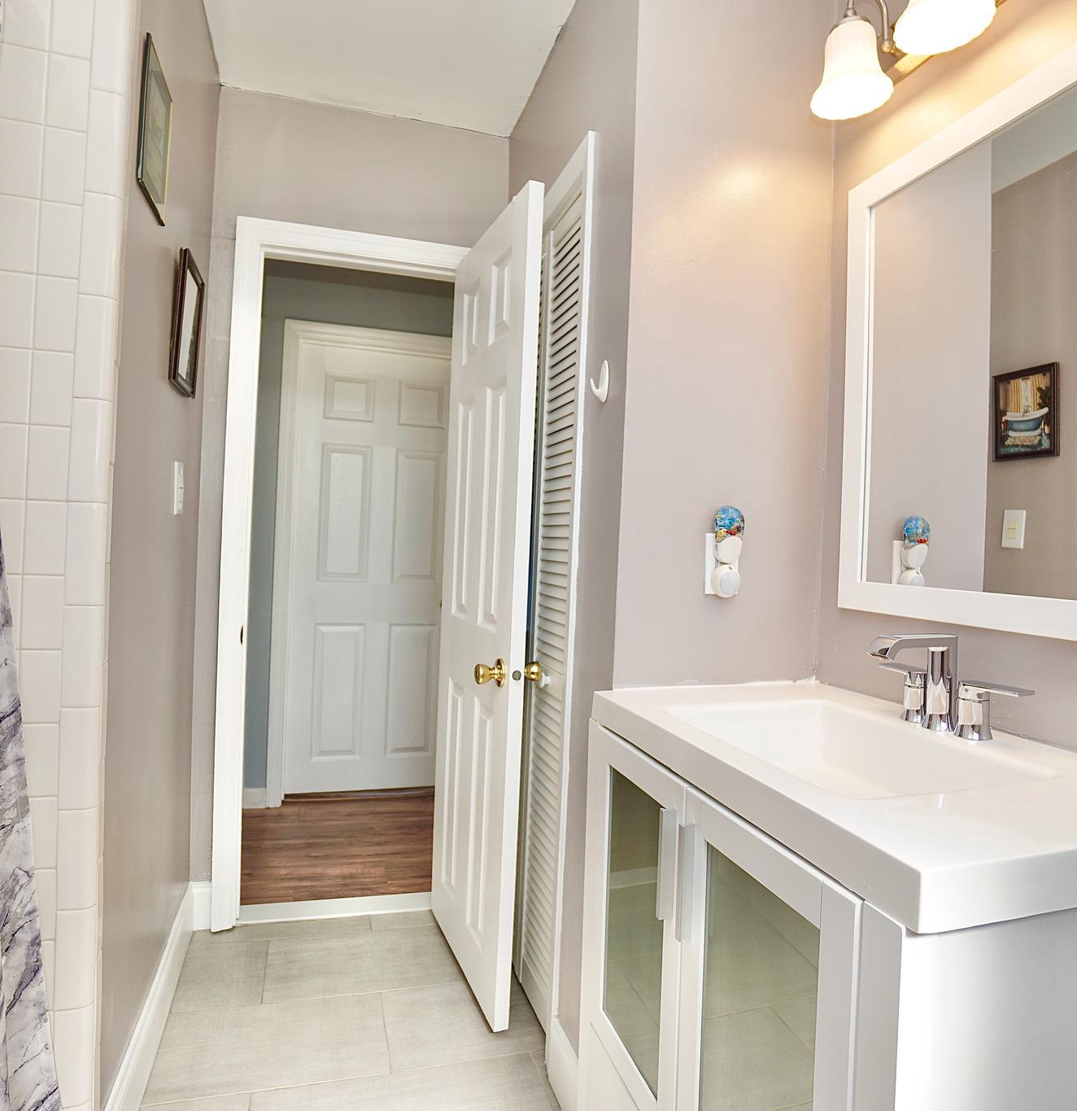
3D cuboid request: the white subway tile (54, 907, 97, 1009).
[{"bbox_3d":[-0.711,0.617,1.070,0.052,0.150,0.012,2,0,-16],"label":"white subway tile"}]

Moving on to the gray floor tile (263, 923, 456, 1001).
[{"bbox_3d":[-0.444,1.133,1.945,0.600,0.010,0.300,2,0,-16],"label":"gray floor tile"}]

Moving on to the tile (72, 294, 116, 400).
[{"bbox_3d":[-0.662,-0.309,1.041,0.052,0.152,0.009,2,0,-17],"label":"tile"}]

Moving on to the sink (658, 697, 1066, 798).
[{"bbox_3d":[0.447,0.335,1.051,0.340,0.120,0.465,2,0,-16],"label":"sink"}]

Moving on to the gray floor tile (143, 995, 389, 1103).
[{"bbox_3d":[-0.618,1.126,1.597,0.530,0.010,0.300,2,0,-16],"label":"gray floor tile"}]

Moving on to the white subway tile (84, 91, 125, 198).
[{"bbox_3d":[-0.649,-0.620,1.048,0.051,0.152,0.009,2,0,-17],"label":"white subway tile"}]

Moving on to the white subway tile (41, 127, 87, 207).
[{"bbox_3d":[-0.719,-0.589,1.056,0.053,0.108,0.009,2,0,-16],"label":"white subway tile"}]

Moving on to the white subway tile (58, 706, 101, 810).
[{"bbox_3d":[-0.691,0.304,1.049,0.051,0.152,0.009,2,0,-17],"label":"white subway tile"}]

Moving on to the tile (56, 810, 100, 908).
[{"bbox_3d":[-0.708,0.465,1.070,0.052,0.151,0.012,2,0,-16],"label":"tile"}]

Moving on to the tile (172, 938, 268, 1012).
[{"bbox_3d":[-0.855,1.138,1.883,0.220,0.010,0.303,2,0,-17],"label":"tile"}]

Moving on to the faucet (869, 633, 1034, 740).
[{"bbox_3d":[0.615,0.204,1.123,0.157,0.153,0.300,2,0,-16],"label":"faucet"}]

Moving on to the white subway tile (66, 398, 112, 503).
[{"bbox_3d":[-0.688,-0.160,1.070,0.053,0.155,0.012,2,0,-16],"label":"white subway tile"}]

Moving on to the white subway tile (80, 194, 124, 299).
[{"bbox_3d":[-0.658,-0.467,1.048,0.051,0.152,0.009,2,0,-17],"label":"white subway tile"}]

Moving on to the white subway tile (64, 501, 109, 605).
[{"bbox_3d":[-0.677,-0.002,1.042,0.052,0.152,0.009,2,0,-17],"label":"white subway tile"}]

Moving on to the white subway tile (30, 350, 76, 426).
[{"bbox_3d":[-0.736,-0.252,1.054,0.051,0.111,0.009,2,0,-16],"label":"white subway tile"}]

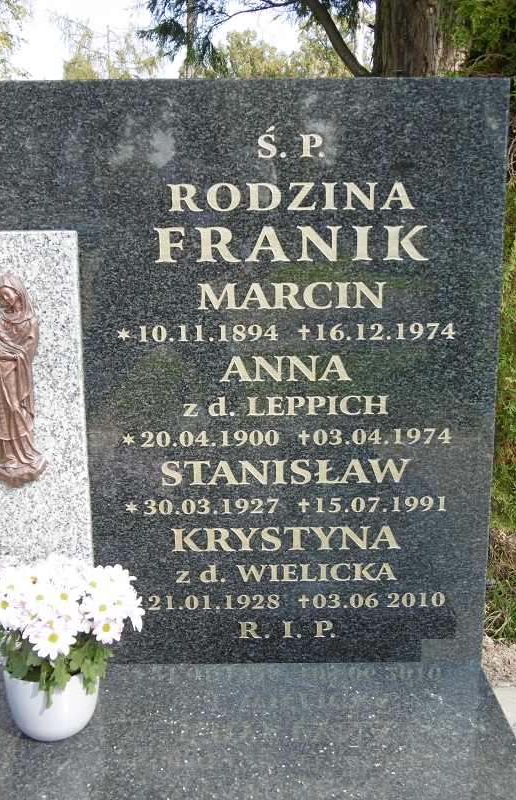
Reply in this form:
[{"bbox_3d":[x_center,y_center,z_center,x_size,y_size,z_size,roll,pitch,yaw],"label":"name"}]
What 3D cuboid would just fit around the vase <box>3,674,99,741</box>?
[{"bbox_3d":[-0.306,0.439,1.319,0.140,0.109,0.140,-1,12,0],"label":"vase"}]

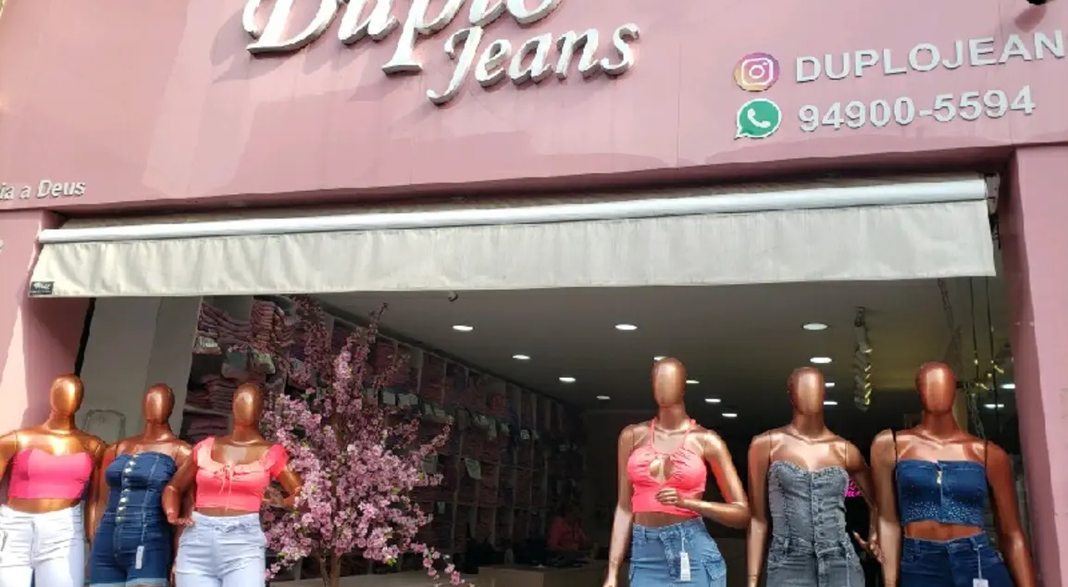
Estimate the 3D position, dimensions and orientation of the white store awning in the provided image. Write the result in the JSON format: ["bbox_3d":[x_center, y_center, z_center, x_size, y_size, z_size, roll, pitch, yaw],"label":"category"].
[{"bbox_3d":[-0.471,-0.220,3.932,4.839,0.456,0.300,-1,-13,17],"label":"white store awning"}]

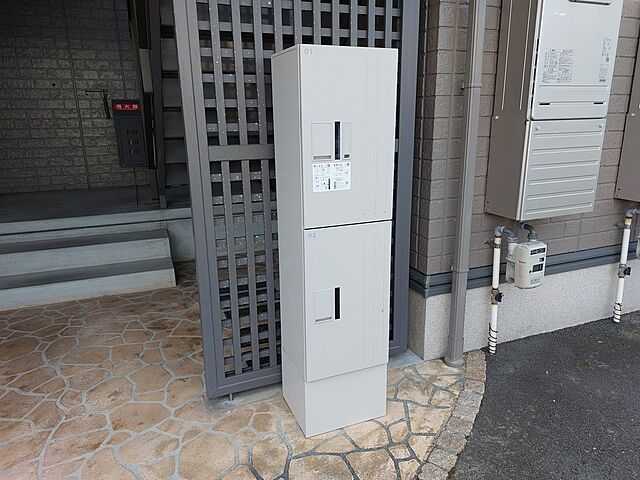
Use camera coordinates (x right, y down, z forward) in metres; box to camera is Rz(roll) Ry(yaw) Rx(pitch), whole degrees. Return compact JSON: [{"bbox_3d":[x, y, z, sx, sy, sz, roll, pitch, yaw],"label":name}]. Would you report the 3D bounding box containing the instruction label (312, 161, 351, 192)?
[{"bbox_3d":[0.043,-0.213,1.513,0.142,0.097,0.008,-7,17,-22],"label":"instruction label"}]

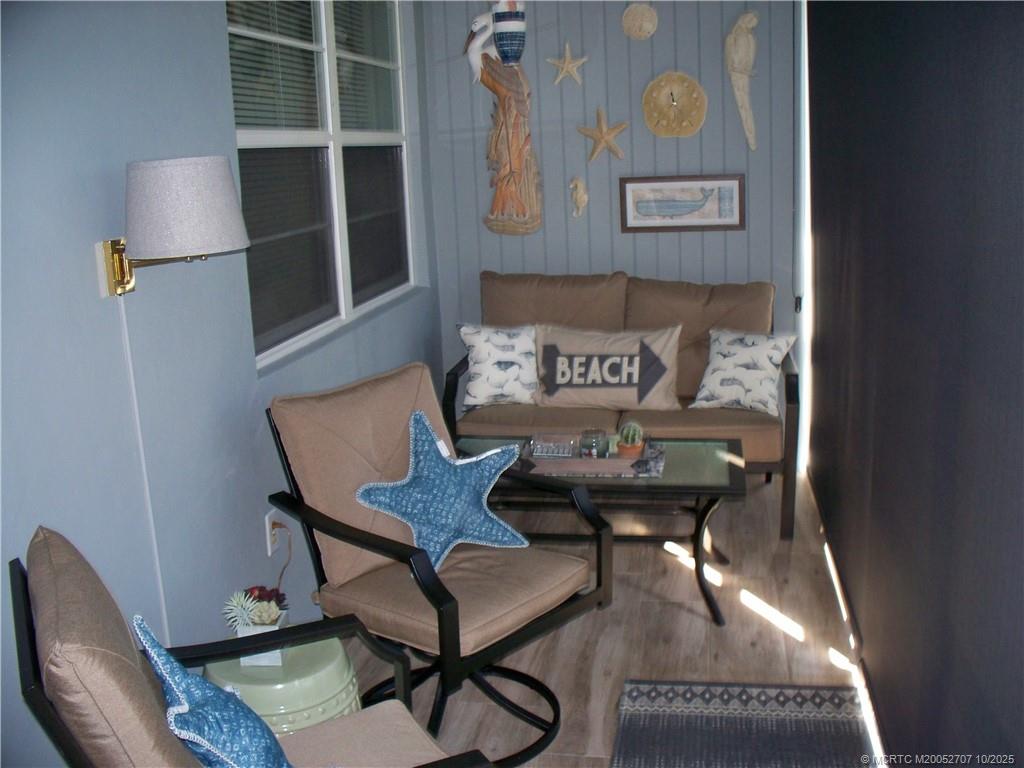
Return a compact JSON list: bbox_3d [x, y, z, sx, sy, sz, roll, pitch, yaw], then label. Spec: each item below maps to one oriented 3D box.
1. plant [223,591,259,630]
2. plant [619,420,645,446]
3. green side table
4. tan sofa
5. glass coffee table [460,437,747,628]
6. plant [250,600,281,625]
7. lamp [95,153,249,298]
[{"bbox_3d":[-0.559,0.466,2.133,0.072,0.080,0.070,0,13,10],"label":"plant"},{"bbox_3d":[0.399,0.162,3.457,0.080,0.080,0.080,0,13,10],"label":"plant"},{"bbox_3d":[-0.492,0.790,2.248,0.345,0.450,0.345,0,13,10],"label":"green side table"},{"bbox_3d":[0.458,0.051,4.250,1.330,0.920,0.800,0,13,10],"label":"tan sofa"},{"bbox_3d":[0.232,0.476,3.478,1.060,0.455,0.550,0,13,10],"label":"glass coffee table"},{"bbox_3d":[-0.503,0.469,2.124,0.064,0.054,0.055,0,13,10],"label":"plant"},{"bbox_3d":[-0.674,-0.324,2.131,0.280,0.275,0.260,0,13,10],"label":"lamp"}]

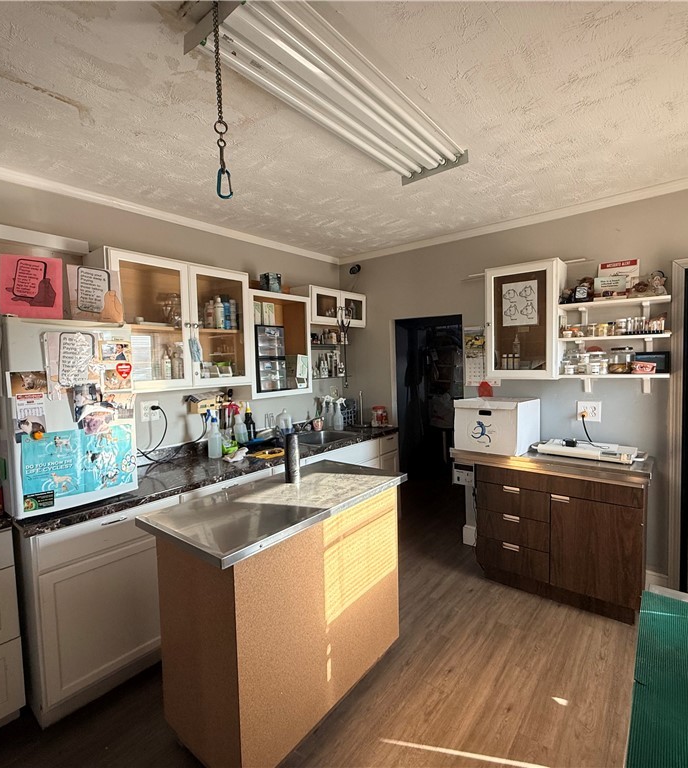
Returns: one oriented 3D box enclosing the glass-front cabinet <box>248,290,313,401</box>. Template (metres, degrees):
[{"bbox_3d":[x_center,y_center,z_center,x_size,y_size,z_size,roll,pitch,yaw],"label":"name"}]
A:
[{"bbox_3d":[-0.573,-0.295,3.208,0.316,0.762,0.613,1,4,39],"label":"glass-front cabinet"}]

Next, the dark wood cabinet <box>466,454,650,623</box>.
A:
[{"bbox_3d":[1.420,0.917,2.753,0.975,0.855,0.494,1,4,39],"label":"dark wood cabinet"}]

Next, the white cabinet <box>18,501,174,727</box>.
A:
[{"bbox_3d":[-1.289,1.025,2.142,0.585,0.842,0.633,1,4,39],"label":"white cabinet"}]

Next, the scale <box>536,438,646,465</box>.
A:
[{"bbox_3d":[1.569,0.430,2.678,0.608,0.057,0.254,1,4,39],"label":"scale"}]

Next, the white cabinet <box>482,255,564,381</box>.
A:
[{"bbox_3d":[1.259,-0.419,2.859,0.457,0.759,0.280,1,4,39],"label":"white cabinet"}]

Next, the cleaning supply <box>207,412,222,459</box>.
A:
[{"bbox_3d":[-0.900,0.349,2.868,0.095,0.311,0.082,-3,4,-30],"label":"cleaning supply"}]

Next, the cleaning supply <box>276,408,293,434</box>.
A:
[{"bbox_3d":[-0.468,0.319,3.302,0.125,0.250,0.125,-2,3,-8],"label":"cleaning supply"}]

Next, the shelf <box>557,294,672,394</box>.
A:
[{"bbox_3d":[1.694,-0.223,2.605,0.568,0.578,0.245,1,4,39],"label":"shelf"}]

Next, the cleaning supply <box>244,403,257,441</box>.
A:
[{"bbox_3d":[-0.693,0.279,3.084,0.075,0.280,0.070,-2,3,-15],"label":"cleaning supply"}]

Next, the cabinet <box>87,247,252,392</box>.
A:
[{"bbox_3d":[-1.037,-0.348,2.576,0.280,0.759,0.912,1,4,39],"label":"cabinet"}]

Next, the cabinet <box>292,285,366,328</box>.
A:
[{"bbox_3d":[-0.147,-0.666,3.725,0.316,0.305,0.761,1,4,39],"label":"cabinet"}]

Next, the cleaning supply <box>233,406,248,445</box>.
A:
[{"bbox_3d":[-0.731,0.284,2.939,0.110,0.280,0.090,-3,3,-21],"label":"cleaning supply"}]

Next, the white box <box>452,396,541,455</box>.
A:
[{"bbox_3d":[1.066,0.271,2.893,0.410,0.346,0.430,1,4,41],"label":"white box"}]

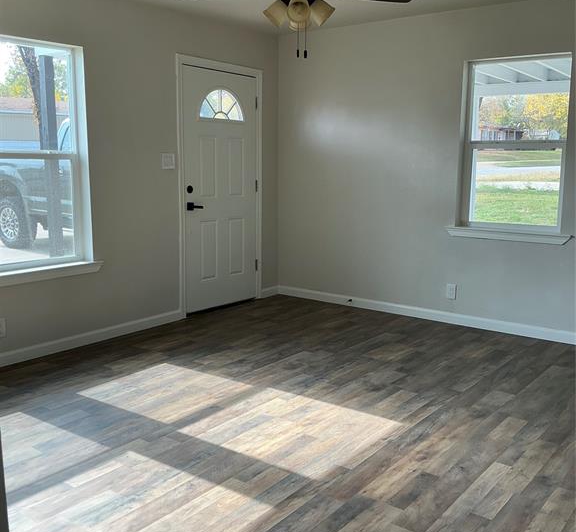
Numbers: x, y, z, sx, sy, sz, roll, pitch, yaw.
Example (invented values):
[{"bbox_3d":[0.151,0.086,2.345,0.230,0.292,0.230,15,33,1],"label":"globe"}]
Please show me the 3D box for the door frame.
[{"bbox_3d":[-0.596,-0.672,5.470,0.120,2.144,1.061,8,12,37],"label":"door frame"}]

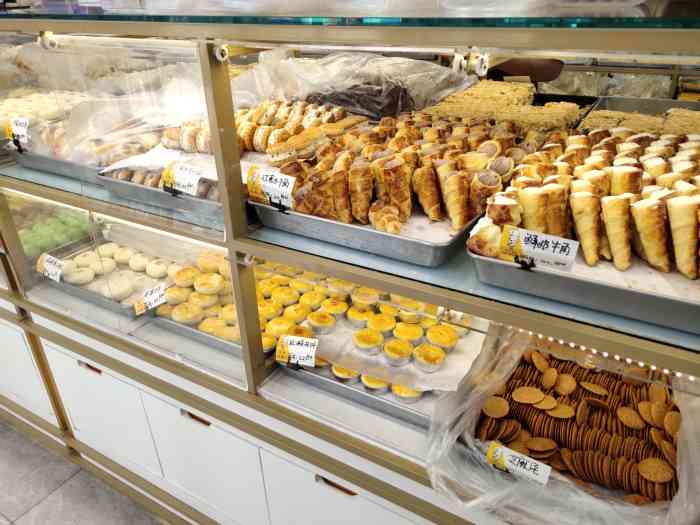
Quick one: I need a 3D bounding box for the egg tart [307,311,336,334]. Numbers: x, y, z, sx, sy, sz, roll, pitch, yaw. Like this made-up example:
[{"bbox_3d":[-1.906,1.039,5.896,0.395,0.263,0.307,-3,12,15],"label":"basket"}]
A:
[{"bbox_3d":[-0.066,0.141,1.373,0.069,0.034,0.069,-2,27,1],"label":"egg tart"}]

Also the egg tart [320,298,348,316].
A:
[{"bbox_3d":[-0.038,0.116,1.451,0.068,0.034,0.068,-2,27,1],"label":"egg tart"}]

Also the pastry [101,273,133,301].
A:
[{"bbox_3d":[-0.659,0.068,1.661,0.083,0.058,0.083,-2,27,1],"label":"pastry"}]

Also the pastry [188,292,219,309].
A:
[{"bbox_3d":[-0.387,0.099,1.551,0.074,0.038,0.074,-2,27,1],"label":"pastry"}]

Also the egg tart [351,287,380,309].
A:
[{"bbox_3d":[0.040,0.099,1.496,0.070,0.031,0.070,-2,27,1],"label":"egg tart"}]

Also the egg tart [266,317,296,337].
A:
[{"bbox_3d":[-0.158,0.149,1.367,0.068,0.037,0.068,-2,27,1],"label":"egg tart"}]

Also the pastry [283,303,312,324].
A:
[{"bbox_3d":[-0.131,0.125,1.435,0.068,0.034,0.068,-2,27,1],"label":"pastry"}]

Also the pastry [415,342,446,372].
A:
[{"bbox_3d":[0.175,0.208,1.275,0.068,0.035,0.068,-2,27,1],"label":"pastry"}]

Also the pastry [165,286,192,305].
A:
[{"bbox_3d":[-0.453,0.088,1.539,0.074,0.042,0.074,-2,27,1],"label":"pastry"}]

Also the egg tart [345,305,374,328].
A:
[{"bbox_3d":[0.029,0.137,1.436,0.068,0.031,0.068,-2,27,1],"label":"egg tart"}]

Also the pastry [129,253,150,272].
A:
[{"bbox_3d":[-0.620,0.000,1.727,0.066,0.046,0.066,14,31,29],"label":"pastry"}]

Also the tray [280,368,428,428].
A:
[{"bbox_3d":[0.169,0.157,1.403,0.405,0.048,0.590,14,32,29],"label":"tray"}]

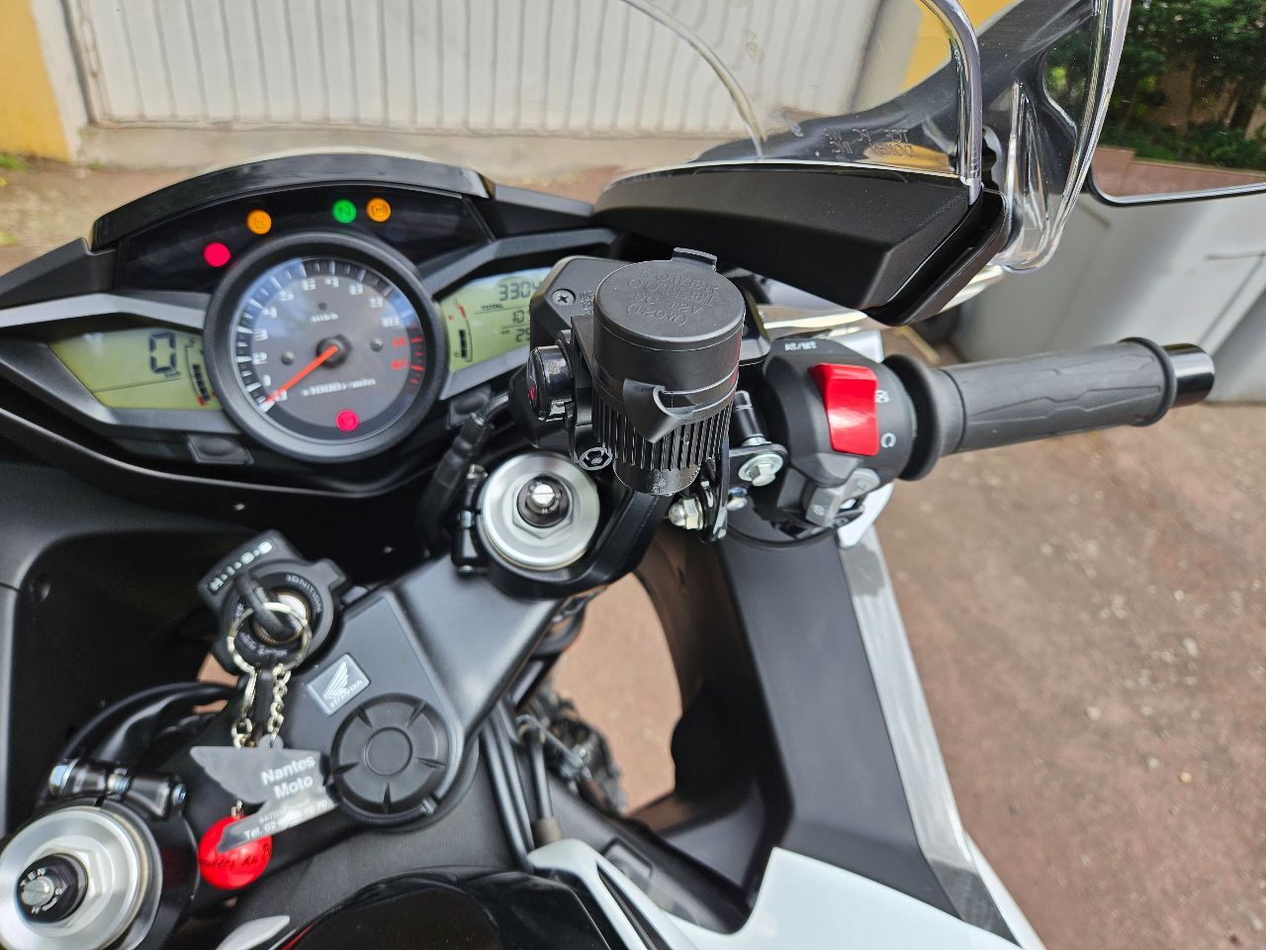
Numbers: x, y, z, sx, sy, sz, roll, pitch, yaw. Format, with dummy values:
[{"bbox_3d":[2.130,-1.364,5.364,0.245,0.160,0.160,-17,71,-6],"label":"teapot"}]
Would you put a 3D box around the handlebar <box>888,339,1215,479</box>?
[{"bbox_3d":[0.180,-0.035,0.362,0.154,0.051,0.051,-9,0,-16],"label":"handlebar"}]

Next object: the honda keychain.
[{"bbox_3d":[-0.135,0.098,0.307,0.052,0.103,0.030,4,-4,-1],"label":"honda keychain"}]

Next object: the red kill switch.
[{"bbox_3d":[0.078,-0.024,0.308,0.019,0.033,0.014,-6,10,-15],"label":"red kill switch"}]

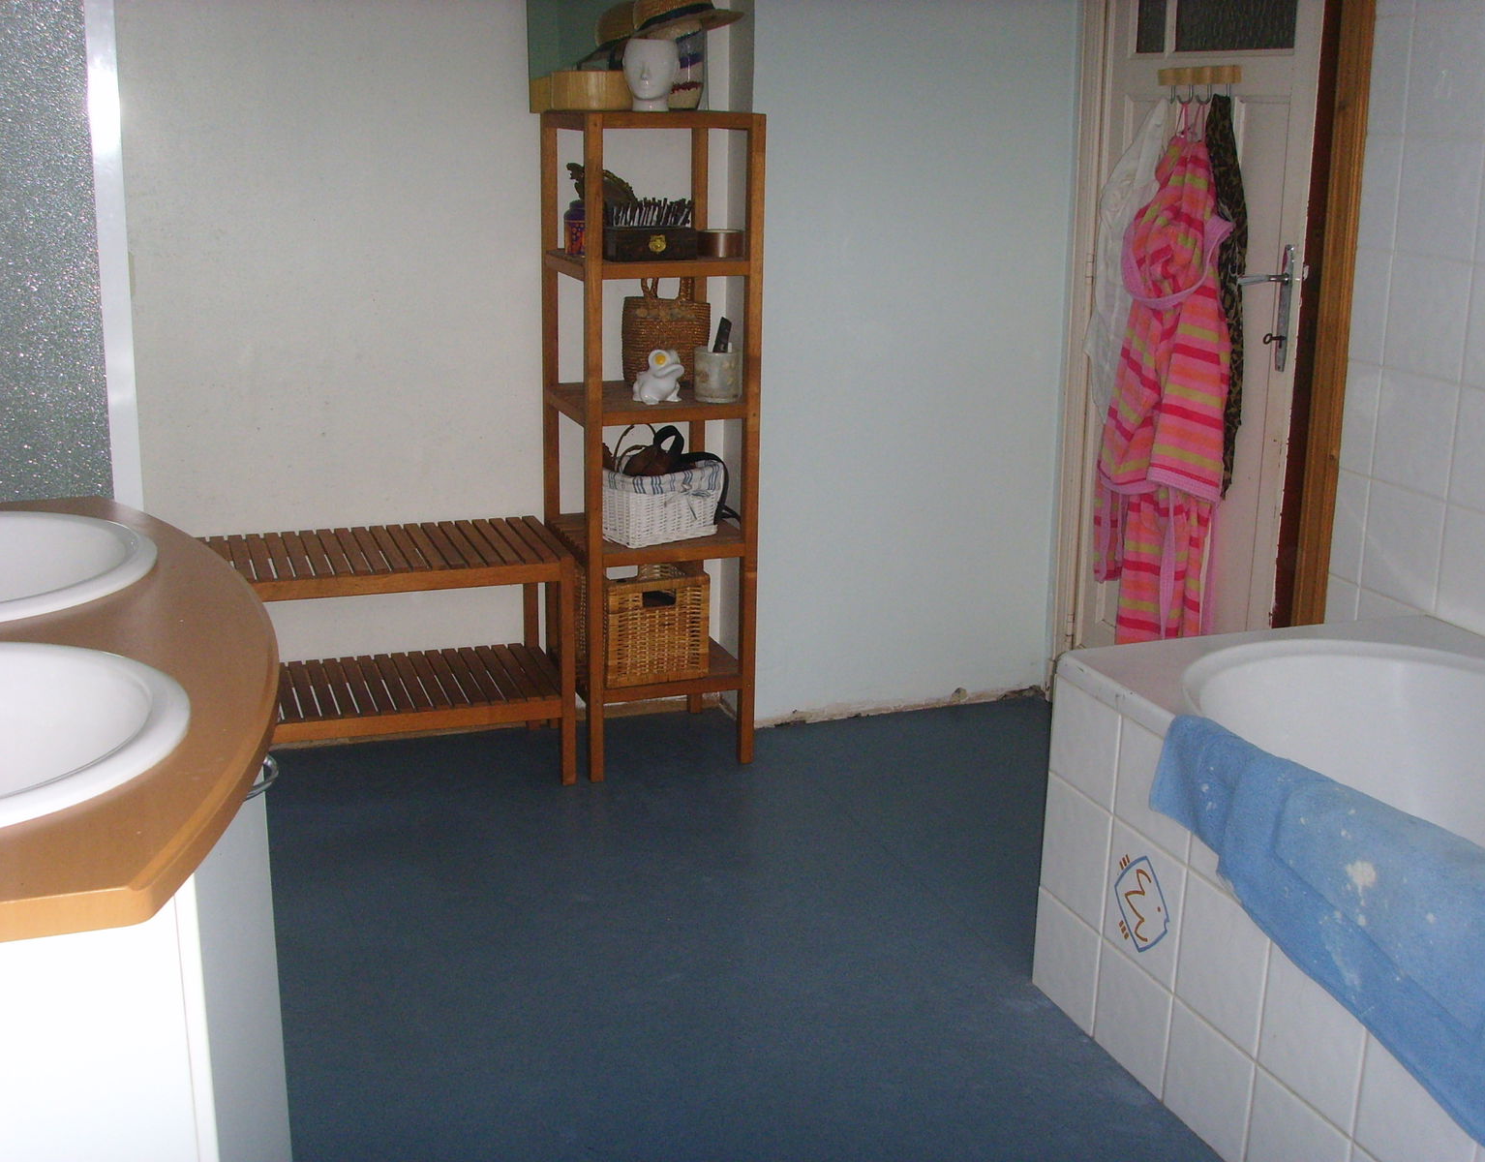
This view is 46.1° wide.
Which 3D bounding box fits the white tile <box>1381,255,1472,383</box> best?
[{"bbox_3d":[1.159,-0.446,2.949,0.010,0.199,0.195,-4,16,-19],"label":"white tile"}]

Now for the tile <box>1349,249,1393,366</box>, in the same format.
[{"bbox_3d":[1.111,-0.483,3.077,0.010,0.199,0.092,-4,16,-19],"label":"tile"}]

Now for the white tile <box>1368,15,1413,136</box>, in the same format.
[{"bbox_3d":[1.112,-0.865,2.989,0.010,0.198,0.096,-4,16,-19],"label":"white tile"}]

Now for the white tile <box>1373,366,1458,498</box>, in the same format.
[{"bbox_3d":[1.157,-0.253,2.997,0.010,0.198,0.196,-4,16,-19],"label":"white tile"}]

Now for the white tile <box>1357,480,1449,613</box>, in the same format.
[{"bbox_3d":[1.155,-0.061,3.046,0.010,0.198,0.196,-4,16,-19],"label":"white tile"}]

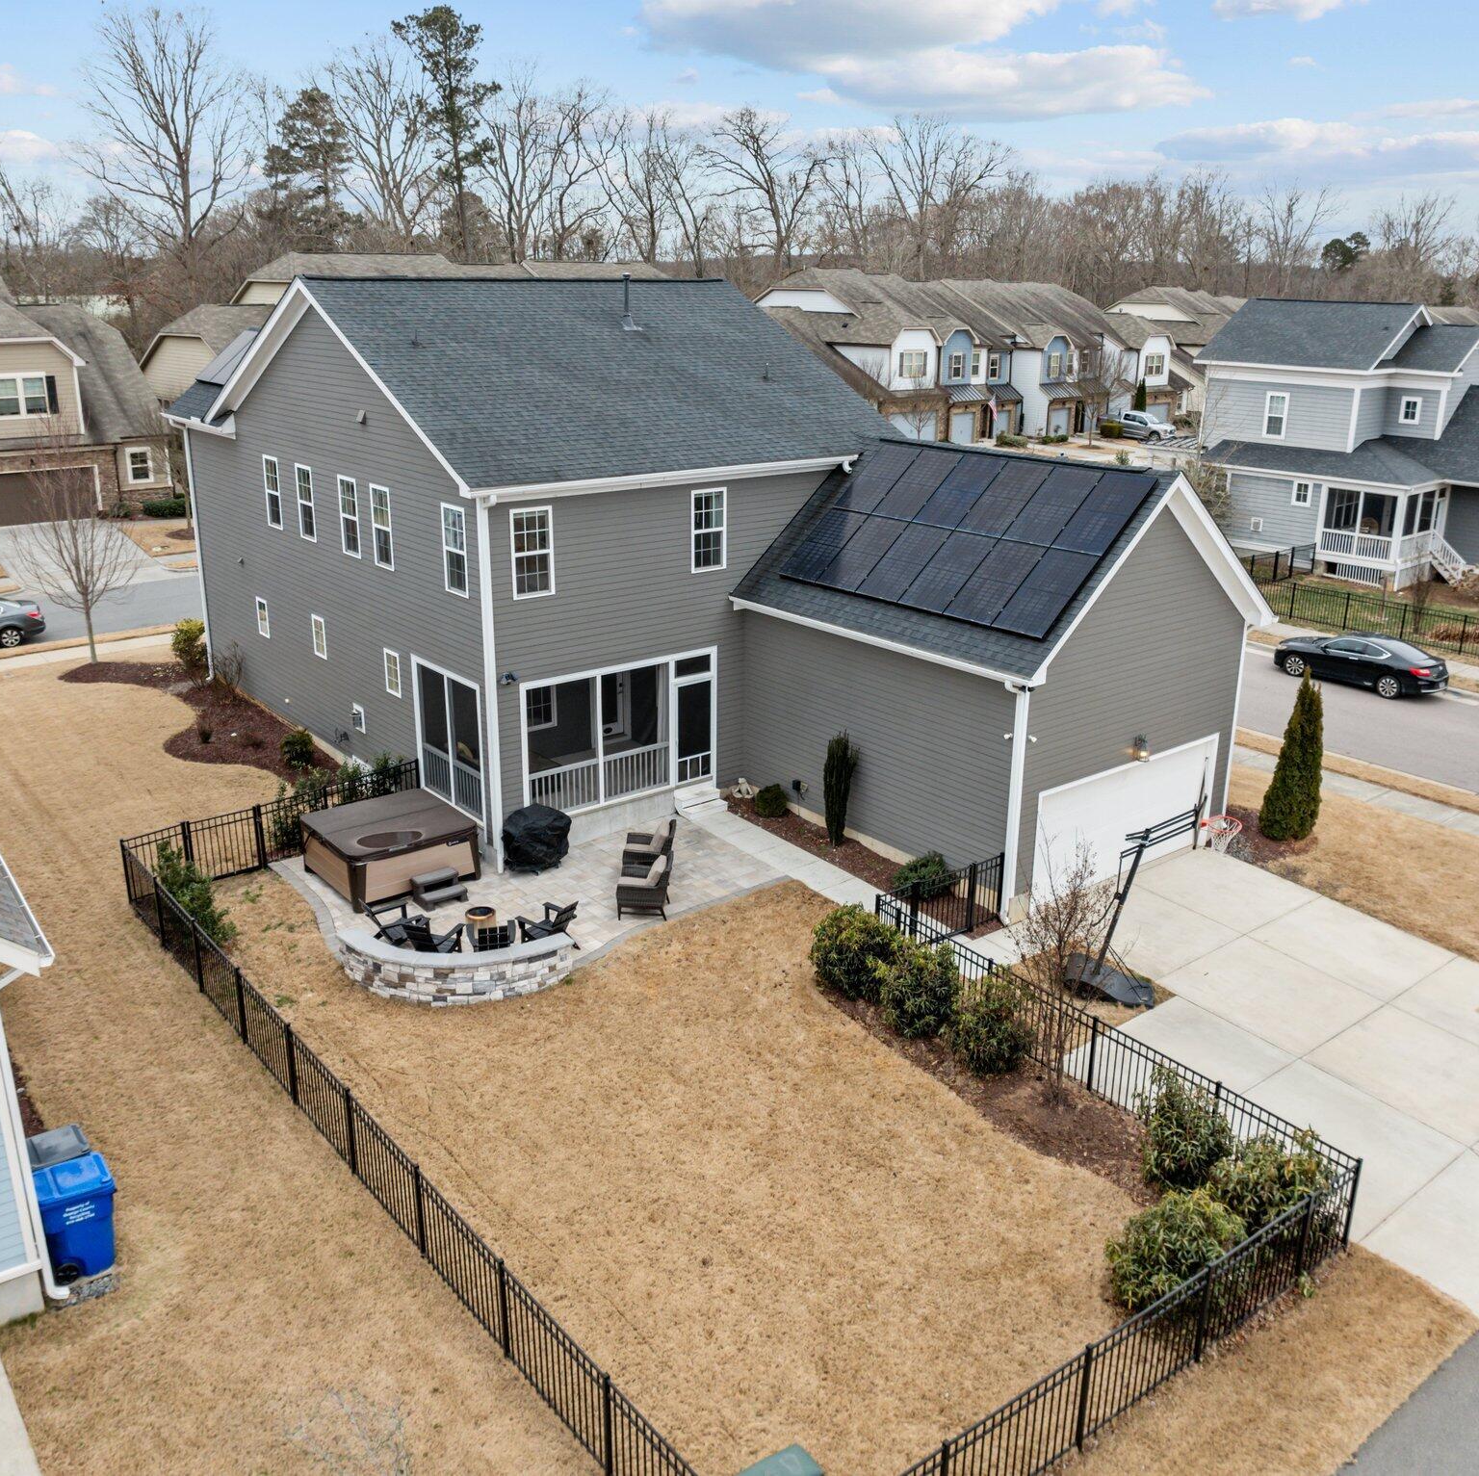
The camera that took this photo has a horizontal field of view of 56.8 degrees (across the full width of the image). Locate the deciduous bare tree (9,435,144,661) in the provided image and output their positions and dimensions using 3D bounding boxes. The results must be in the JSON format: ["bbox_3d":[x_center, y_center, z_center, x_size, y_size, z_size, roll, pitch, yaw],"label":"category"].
[{"bbox_3d":[-18.712,-5.401,38.610,4.000,6.800,4.000,-14,23,-36],"label":"deciduous bare tree"}]

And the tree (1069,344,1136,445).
[{"bbox_3d":[24.952,-23.728,94.588,4.400,6.900,4.400,-14,23,-36],"label":"tree"}]

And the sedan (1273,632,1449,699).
[{"bbox_3d":[17.289,-2.253,37.863,1.850,1.440,4.810,-14,23,-36],"label":"sedan"}]

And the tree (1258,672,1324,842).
[{"bbox_3d":[11.026,0.302,26.892,1.170,3.400,1.170,-14,23,-36],"label":"tree"}]

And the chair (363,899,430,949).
[{"bbox_3d":[-5.340,2.844,20.997,0.840,0.840,0.740,-9,20,-26],"label":"chair"}]

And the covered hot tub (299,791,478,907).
[{"bbox_3d":[-6.047,1.900,23.662,2.280,0.980,2.260,-13,23,-37],"label":"covered hot tub"}]

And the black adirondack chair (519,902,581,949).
[{"bbox_3d":[-2.874,2.870,20.976,0.840,0.840,0.740,10,20,28],"label":"black adirondack chair"}]

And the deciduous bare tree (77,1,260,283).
[{"bbox_3d":[-39.151,-35.048,94.434,12.400,27.055,12.400,-13,23,-37],"label":"deciduous bare tree"}]

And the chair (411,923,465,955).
[{"bbox_3d":[-4.611,3.037,20.420,0.740,0.840,0.840,8,19,22],"label":"chair"}]

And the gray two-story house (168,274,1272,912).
[{"bbox_3d":[-2.091,-4.424,29.001,12.640,10.168,22.050,-13,23,-37],"label":"gray two-story house"}]

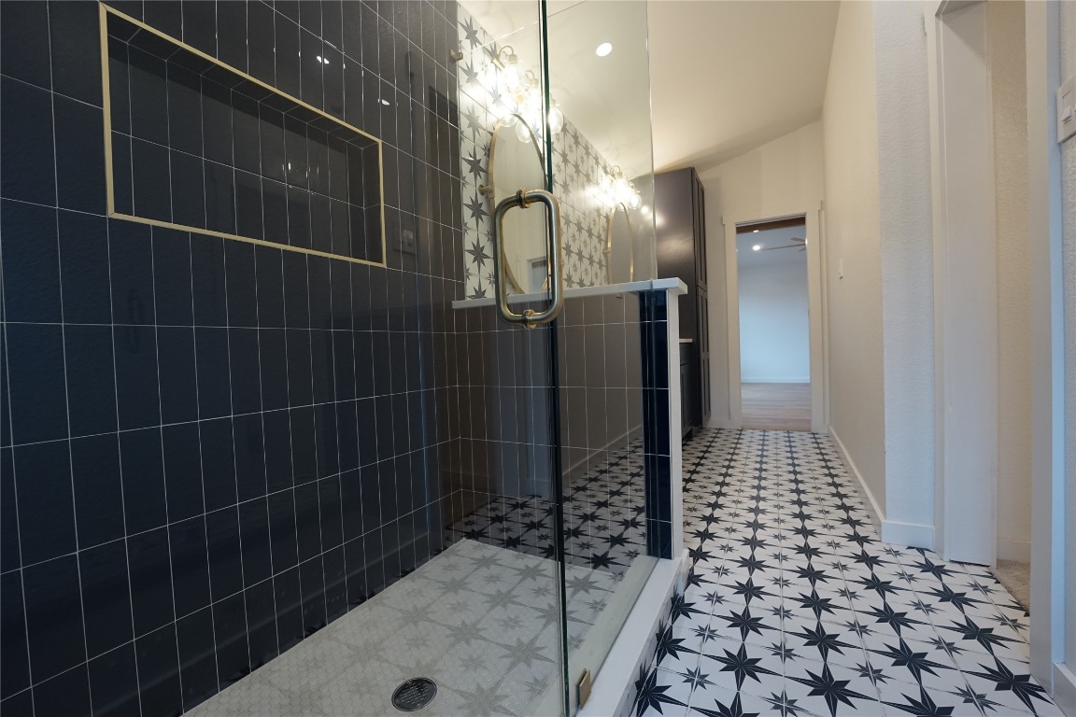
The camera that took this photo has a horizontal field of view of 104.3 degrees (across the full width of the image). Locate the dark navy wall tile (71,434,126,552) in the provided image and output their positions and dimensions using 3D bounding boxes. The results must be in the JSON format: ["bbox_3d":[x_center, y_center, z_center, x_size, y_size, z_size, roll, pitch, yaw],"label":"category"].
[{"bbox_3d":[-0.911,0.274,0.866,0.010,0.228,0.074,-1,1,29],"label":"dark navy wall tile"}]

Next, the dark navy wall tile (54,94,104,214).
[{"bbox_3d":[-0.959,-0.420,0.874,0.010,0.232,0.075,-2,1,30],"label":"dark navy wall tile"}]

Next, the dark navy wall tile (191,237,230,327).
[{"bbox_3d":[-0.839,-0.195,1.072,0.010,0.232,0.075,-2,1,30],"label":"dark navy wall tile"}]

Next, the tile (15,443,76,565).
[{"bbox_3d":[-0.968,0.281,0.821,0.010,0.232,0.075,-2,1,30],"label":"tile"}]

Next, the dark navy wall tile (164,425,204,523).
[{"bbox_3d":[-0.852,0.271,1.002,0.010,0.228,0.073,-1,1,30],"label":"dark navy wall tile"}]

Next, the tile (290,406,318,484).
[{"bbox_3d":[-0.701,0.260,1.248,0.010,0.228,0.073,-1,1,30],"label":"tile"}]

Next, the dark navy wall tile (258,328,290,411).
[{"bbox_3d":[-0.756,0.032,1.205,0.010,0.232,0.075,-2,1,30],"label":"dark navy wall tile"}]

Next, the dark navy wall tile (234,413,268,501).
[{"bbox_3d":[-0.770,0.264,1.119,0.010,0.228,0.074,-1,1,29],"label":"dark navy wall tile"}]

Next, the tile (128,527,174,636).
[{"bbox_3d":[-0.877,0.503,0.948,0.010,0.228,0.073,-1,1,30],"label":"tile"}]

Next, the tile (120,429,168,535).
[{"bbox_3d":[-0.889,0.273,0.941,0.010,0.228,0.073,-1,1,30],"label":"tile"}]

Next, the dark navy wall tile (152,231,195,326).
[{"bbox_3d":[-0.858,-0.190,0.982,0.010,0.228,0.074,-1,1,29],"label":"dark navy wall tile"}]

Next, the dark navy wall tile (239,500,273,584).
[{"bbox_3d":[-0.774,0.500,1.148,0.010,0.232,0.075,-2,1,30],"label":"dark navy wall tile"}]

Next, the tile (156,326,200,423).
[{"bbox_3d":[-0.850,0.040,0.986,0.010,0.228,0.074,-1,1,29],"label":"tile"}]

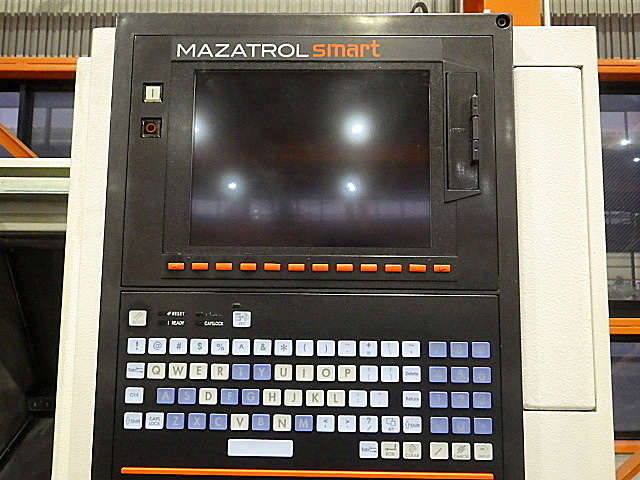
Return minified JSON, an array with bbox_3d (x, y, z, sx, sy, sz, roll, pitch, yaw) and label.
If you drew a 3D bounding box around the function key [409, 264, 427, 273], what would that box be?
[{"bbox_3d":[0.086,0.025,0.454,0.015,0.007,0.005,1,-6,1],"label":"function key"}]

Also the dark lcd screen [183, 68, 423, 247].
[{"bbox_3d":[-0.008,-0.073,0.470,0.214,0.162,0.010,1,-6,1],"label":"dark lcd screen"}]

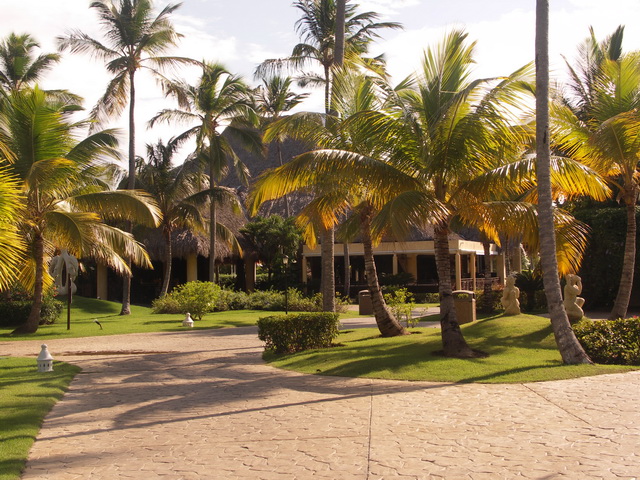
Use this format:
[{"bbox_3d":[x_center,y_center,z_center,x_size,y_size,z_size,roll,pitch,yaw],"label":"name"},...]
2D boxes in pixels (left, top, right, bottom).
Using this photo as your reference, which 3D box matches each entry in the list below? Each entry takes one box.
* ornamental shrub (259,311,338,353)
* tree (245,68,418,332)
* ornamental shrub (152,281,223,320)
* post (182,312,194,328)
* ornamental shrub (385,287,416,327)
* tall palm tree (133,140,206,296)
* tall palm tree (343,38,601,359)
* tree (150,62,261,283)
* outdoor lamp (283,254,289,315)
[{"bbox_3d":[-0.440,1.892,24.200,1.650,0.770,1.150,0,-2,0],"label":"ornamental shrub"},{"bbox_3d":[0.438,-0.864,28.000,4.100,6.300,4.100,0,-2,0],"label":"tree"},{"bbox_3d":[-4.344,1.968,38.500,2.200,1.300,1.900,0,-2,0],"label":"ornamental shrub"},{"bbox_3d":[-3.445,2.117,31.000,0.300,0.420,0.300,0,-2,0],"label":"post"},{"bbox_3d":[2.342,1.939,34.000,0.980,1.120,0.950,0,-2,0],"label":"ornamental shrub"},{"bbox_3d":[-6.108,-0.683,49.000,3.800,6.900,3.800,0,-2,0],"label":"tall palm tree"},{"bbox_3d":[2.729,-0.821,20.900,4.600,5.750,4.500,0,-2,0],"label":"tall palm tree"},{"bbox_3d":[-4.700,-2.298,49.000,4.600,10.100,4.600,0,-2,0],"label":"tree"},{"bbox_3d":[-1.330,1.749,46.000,0.240,2.350,0.240,0,-2,0],"label":"outdoor lamp"}]

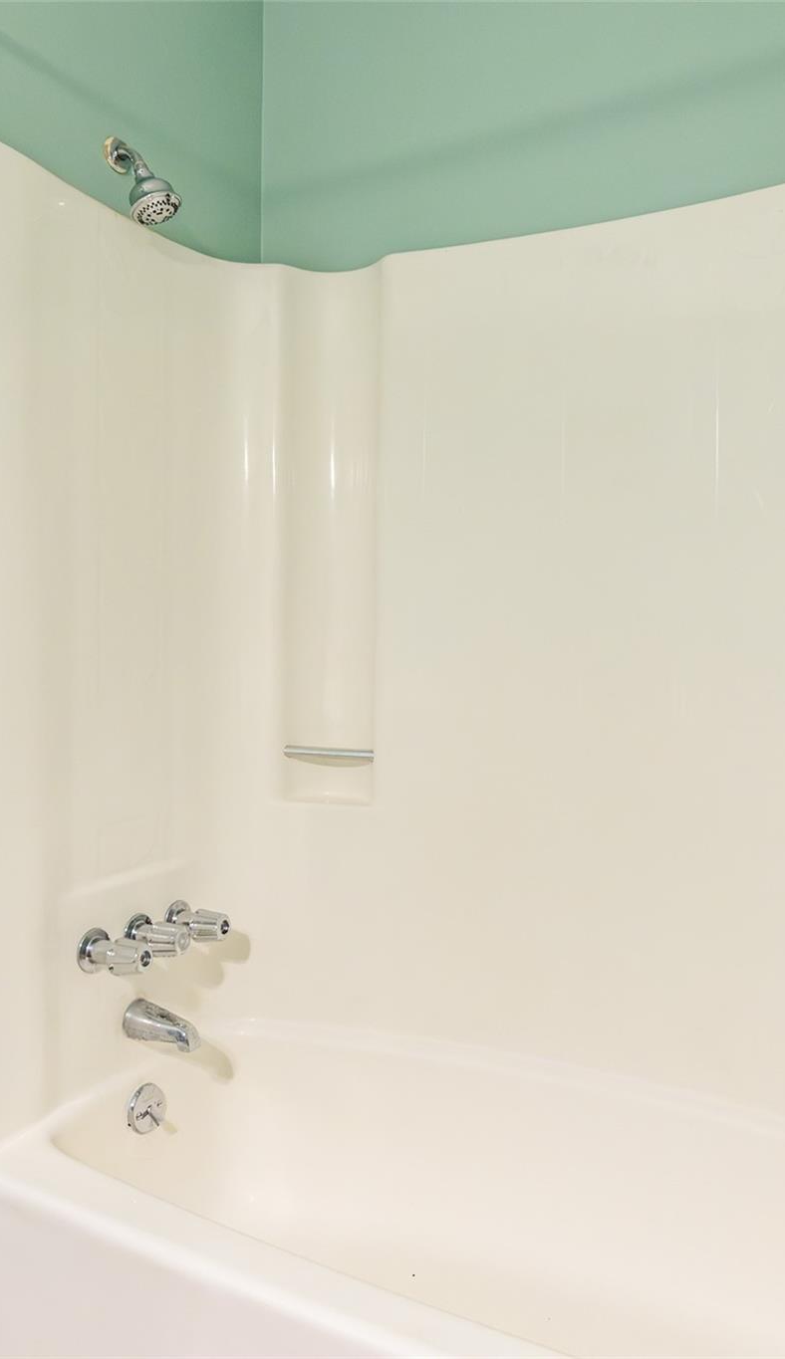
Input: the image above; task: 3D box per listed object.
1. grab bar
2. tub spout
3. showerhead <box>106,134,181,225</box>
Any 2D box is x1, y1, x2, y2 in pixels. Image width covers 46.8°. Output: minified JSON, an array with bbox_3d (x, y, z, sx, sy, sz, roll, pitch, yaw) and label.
[{"bbox_3d":[-0.134,0.155,1.881,0.215,0.022,0.022,0,0,31],"label":"grab bar"},{"bbox_3d":[-0.400,0.622,1.619,0.151,0.072,0.070,0,0,31],"label":"tub spout"},{"bbox_3d":[-0.438,-0.901,1.629,0.142,0.178,0.092,0,0,31],"label":"showerhead"}]

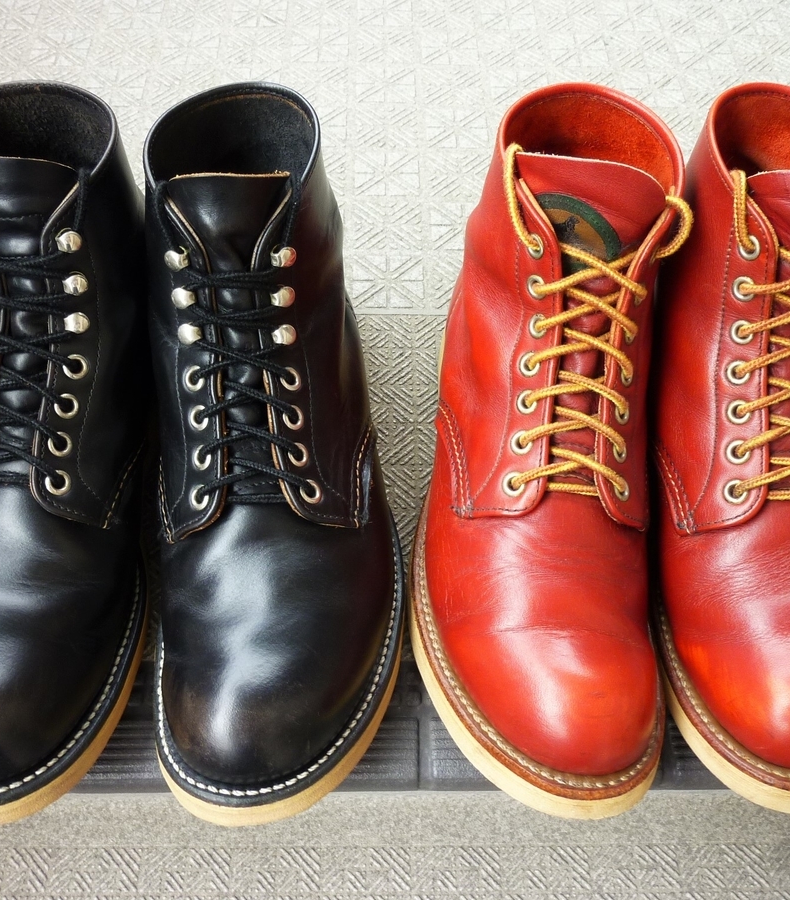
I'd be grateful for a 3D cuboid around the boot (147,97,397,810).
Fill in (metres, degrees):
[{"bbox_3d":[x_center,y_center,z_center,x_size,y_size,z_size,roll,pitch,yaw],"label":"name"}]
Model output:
[{"bbox_3d":[-0.055,-0.009,0.382,0.113,0.184,0.295,-3,57,-3],"label":"boot"}]

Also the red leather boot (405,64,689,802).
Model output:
[{"bbox_3d":[0.069,-0.010,0.386,0.113,0.184,0.295,2,57,0],"label":"red leather boot"}]

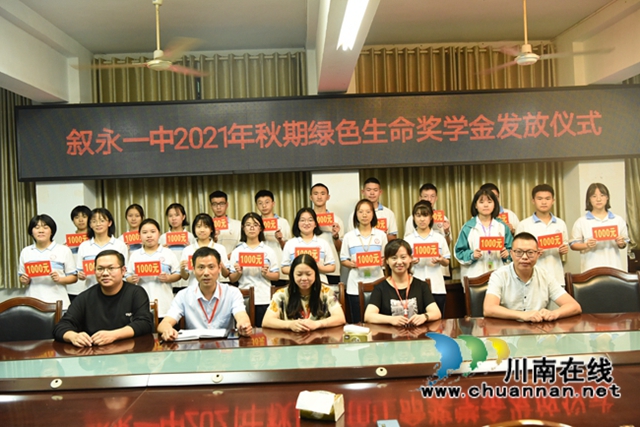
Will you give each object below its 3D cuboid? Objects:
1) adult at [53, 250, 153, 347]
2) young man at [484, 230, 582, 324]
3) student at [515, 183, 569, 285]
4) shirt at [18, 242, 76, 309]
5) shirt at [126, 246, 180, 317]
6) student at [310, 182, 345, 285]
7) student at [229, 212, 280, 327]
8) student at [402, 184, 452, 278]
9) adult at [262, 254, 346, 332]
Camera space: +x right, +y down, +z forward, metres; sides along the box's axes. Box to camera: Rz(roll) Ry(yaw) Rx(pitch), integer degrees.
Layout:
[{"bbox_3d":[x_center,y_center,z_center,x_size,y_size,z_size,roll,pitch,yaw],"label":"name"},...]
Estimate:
[{"bbox_3d":[-1.412,0.895,4.012,0.630,1.303,0.780,-2,1,-3],"label":"adult"},{"bbox_3d":[1.336,0.761,3.743,0.580,1.294,0.700,-2,0,9],"label":"young man"},{"bbox_3d":[1.955,0.559,5.272,0.470,1.637,0.360,-2,0,9],"label":"student"},{"bbox_3d":[-2.254,0.521,5.000,0.470,0.570,0.290,-2,1,-6],"label":"shirt"},{"bbox_3d":[-1.369,0.563,4.972,0.450,0.610,0.280,-2,0,-9],"label":"shirt"},{"bbox_3d":[0.017,0.580,5.752,0.460,1.752,0.360,-2,1,0],"label":"student"},{"bbox_3d":[-0.550,0.733,5.173,0.450,1.494,0.380,-2,0,-4],"label":"student"},{"bbox_3d":[1.016,0.562,5.751,0.460,1.714,0.360,-2,1,3],"label":"student"},{"bbox_3d":[-0.086,0.886,4.131,0.550,1.218,0.720,-2,1,-1],"label":"adult"}]

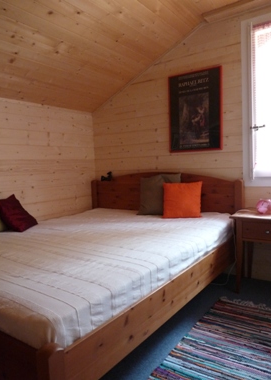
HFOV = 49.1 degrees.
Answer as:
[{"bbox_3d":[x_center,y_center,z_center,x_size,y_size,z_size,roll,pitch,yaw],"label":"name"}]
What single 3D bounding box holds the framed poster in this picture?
[{"bbox_3d":[0.585,-0.779,2.959,0.572,0.780,0.020,2,6,36],"label":"framed poster"}]

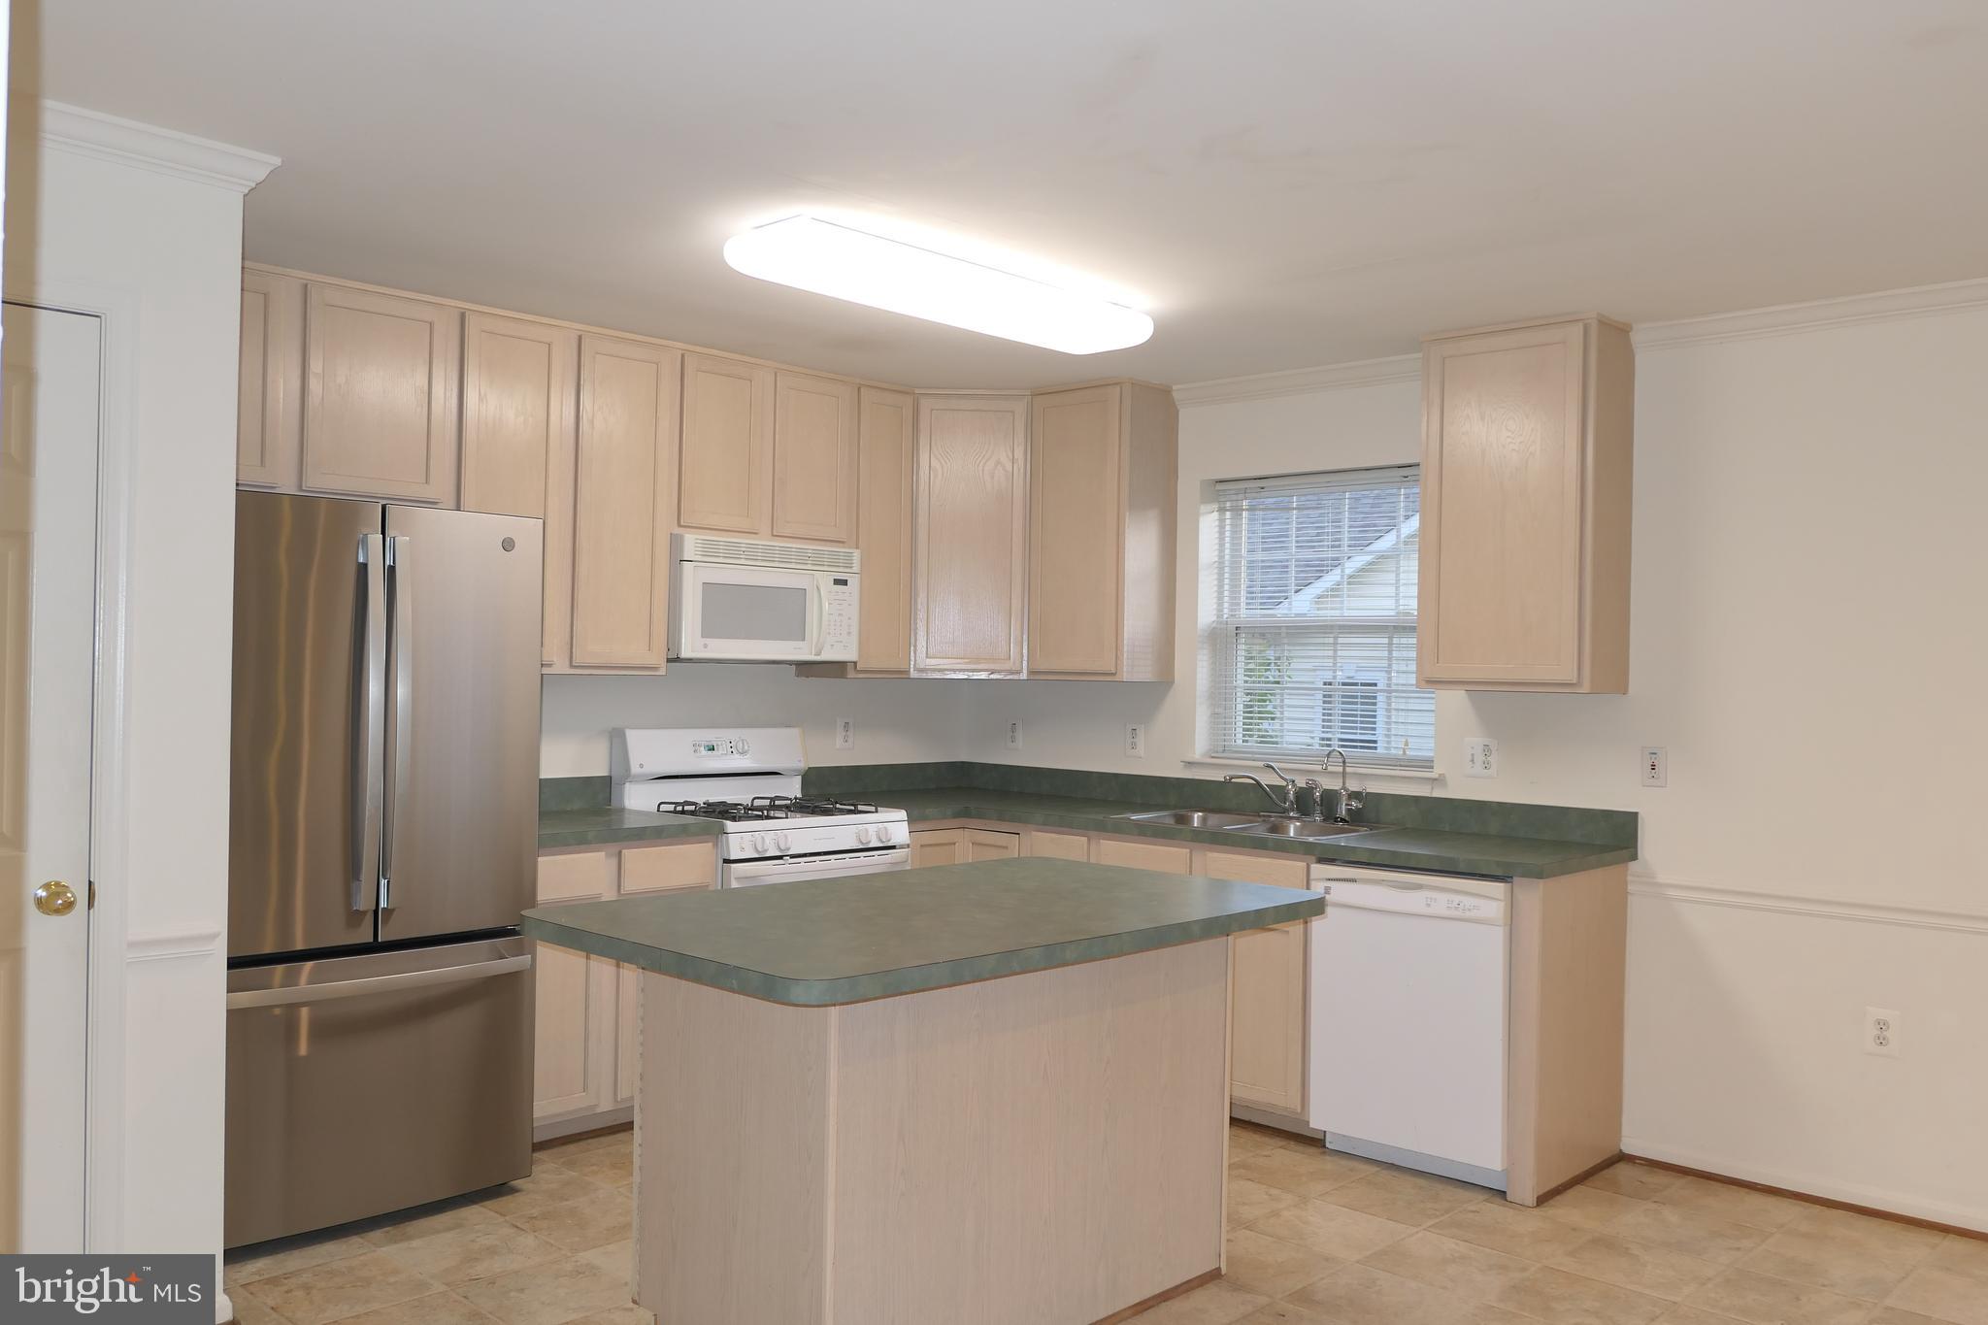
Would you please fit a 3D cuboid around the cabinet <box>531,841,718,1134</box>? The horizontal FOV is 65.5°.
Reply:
[{"bbox_3d":[-1.325,0.961,4.659,0.628,0.871,0.751,1,0,43],"label":"cabinet"}]

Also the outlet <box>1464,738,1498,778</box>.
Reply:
[{"bbox_3d":[1.530,0.301,4.866,0.113,0.116,0.009,1,0,43],"label":"outlet"}]

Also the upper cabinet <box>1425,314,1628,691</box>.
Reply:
[{"bbox_3d":[1.577,-0.444,4.594,0.531,1.056,0.332,1,0,43],"label":"upper cabinet"}]

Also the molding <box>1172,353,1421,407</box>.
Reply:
[{"bbox_3d":[1.072,-0.955,5.282,1.120,0.074,0.060,1,0,43],"label":"molding"}]

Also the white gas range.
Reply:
[{"bbox_3d":[-0.774,0.823,5.204,0.675,1.180,0.765,1,0,43],"label":"white gas range"}]

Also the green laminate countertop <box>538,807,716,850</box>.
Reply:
[{"bbox_3d":[-1.315,0.505,4.650,0.645,0.040,0.761,1,0,43],"label":"green laminate countertop"}]

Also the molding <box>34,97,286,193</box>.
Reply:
[{"bbox_3d":[-1.661,-1.008,3.042,0.070,0.073,0.477,1,0,43],"label":"molding"}]

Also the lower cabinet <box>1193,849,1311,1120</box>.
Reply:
[{"bbox_3d":[0.987,0.966,4.932,0.430,0.796,0.630,1,0,43],"label":"lower cabinet"}]

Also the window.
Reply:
[{"bbox_3d":[1.147,-0.148,5.363,0.920,1.007,0.045,1,0,43],"label":"window"}]

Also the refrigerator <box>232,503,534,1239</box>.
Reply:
[{"bbox_3d":[-1.758,0.501,3.949,0.894,1.774,0.837,1,0,43],"label":"refrigerator"}]

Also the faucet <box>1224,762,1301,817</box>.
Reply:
[{"bbox_3d":[0.904,0.433,5.192,0.285,0.190,0.090,1,0,-19],"label":"faucet"}]

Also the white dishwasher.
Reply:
[{"bbox_3d":[1.351,1.014,4.545,0.607,0.854,0.613,1,0,43],"label":"white dishwasher"}]

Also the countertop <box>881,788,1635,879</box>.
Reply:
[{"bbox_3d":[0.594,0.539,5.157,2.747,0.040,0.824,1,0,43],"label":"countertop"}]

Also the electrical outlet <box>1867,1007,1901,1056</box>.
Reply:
[{"bbox_3d":[2.341,0.977,4.075,0.074,0.119,0.010,1,0,43],"label":"electrical outlet"}]

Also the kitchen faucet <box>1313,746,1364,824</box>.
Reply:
[{"bbox_3d":[1.140,0.409,5.047,0.145,0.248,0.115,1,0,-43],"label":"kitchen faucet"}]

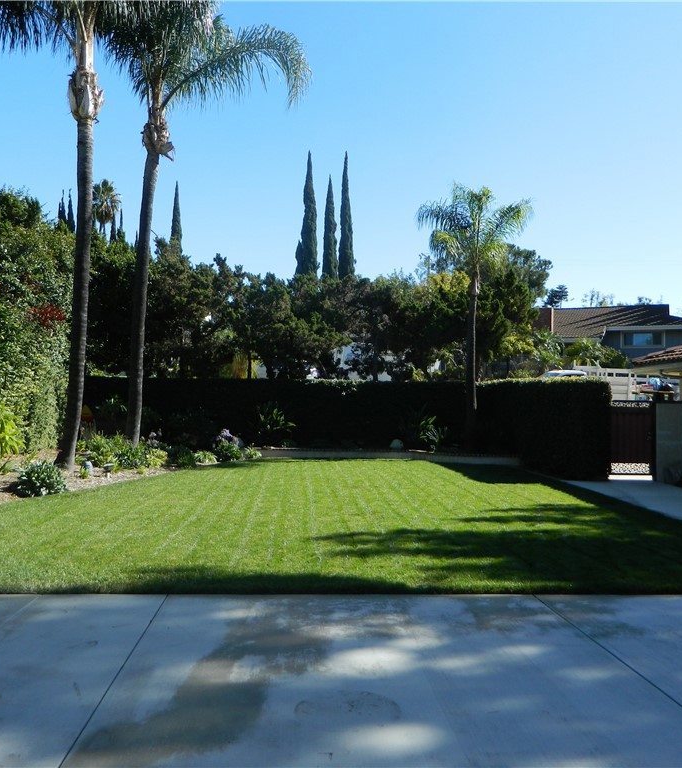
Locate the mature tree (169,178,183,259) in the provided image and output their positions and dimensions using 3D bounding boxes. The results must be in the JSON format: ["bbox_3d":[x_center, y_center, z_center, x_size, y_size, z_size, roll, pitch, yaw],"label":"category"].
[{"bbox_3d":[-10.677,-5.279,48.000,1.100,15.730,1.100,0,-2,0],"label":"mature tree"}]

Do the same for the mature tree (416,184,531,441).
[{"bbox_3d":[3.972,-1.904,22.000,3.400,8.003,3.400,0,-2,0],"label":"mature tree"}]

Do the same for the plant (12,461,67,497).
[{"bbox_3d":[-5.306,1.674,13.100,0.930,0.600,0.900,0,-2,0],"label":"plant"}]

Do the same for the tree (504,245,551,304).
[{"bbox_3d":[10.138,-2.837,42.000,5.000,10.172,5.000,0,-2,0],"label":"tree"}]

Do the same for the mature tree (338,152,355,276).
[{"bbox_3d":[0.396,-5.758,45.000,1.200,16.659,1.200,0,-2,0],"label":"mature tree"}]

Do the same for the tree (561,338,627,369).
[{"bbox_3d":[12.734,-0.131,37.000,3.400,4.291,3.200,0,-2,0],"label":"tree"}]

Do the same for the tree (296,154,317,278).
[{"bbox_3d":[-2.069,-5.797,45.000,1.500,16.703,1.500,0,-2,0],"label":"tree"}]

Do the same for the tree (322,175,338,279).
[{"bbox_3d":[-0.669,-5.001,45.000,1.200,15.130,1.200,0,-2,0],"label":"tree"}]

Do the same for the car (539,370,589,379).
[{"bbox_3d":[8.569,0.291,29.000,4.800,1.650,1.850,1,-2,-28],"label":"car"}]

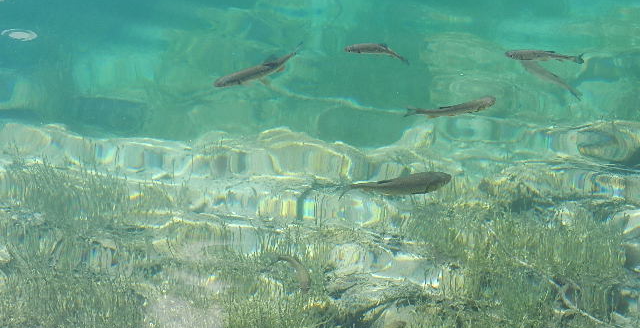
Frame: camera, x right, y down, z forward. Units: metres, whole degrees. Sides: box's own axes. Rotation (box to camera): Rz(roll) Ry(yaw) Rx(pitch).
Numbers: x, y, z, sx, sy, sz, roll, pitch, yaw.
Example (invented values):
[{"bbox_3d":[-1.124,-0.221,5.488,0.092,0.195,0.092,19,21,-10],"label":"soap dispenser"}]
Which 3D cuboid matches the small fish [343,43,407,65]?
[{"bbox_3d":[0.181,-0.344,3.532,0.212,0.045,0.045,12,34,18],"label":"small fish"}]

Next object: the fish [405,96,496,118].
[{"bbox_3d":[0.384,-0.167,3.249,0.285,0.050,0.042,-9,33,-13],"label":"fish"}]

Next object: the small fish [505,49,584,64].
[{"bbox_3d":[0.713,-0.341,3.527,0.245,0.050,0.035,4,32,6],"label":"small fish"}]

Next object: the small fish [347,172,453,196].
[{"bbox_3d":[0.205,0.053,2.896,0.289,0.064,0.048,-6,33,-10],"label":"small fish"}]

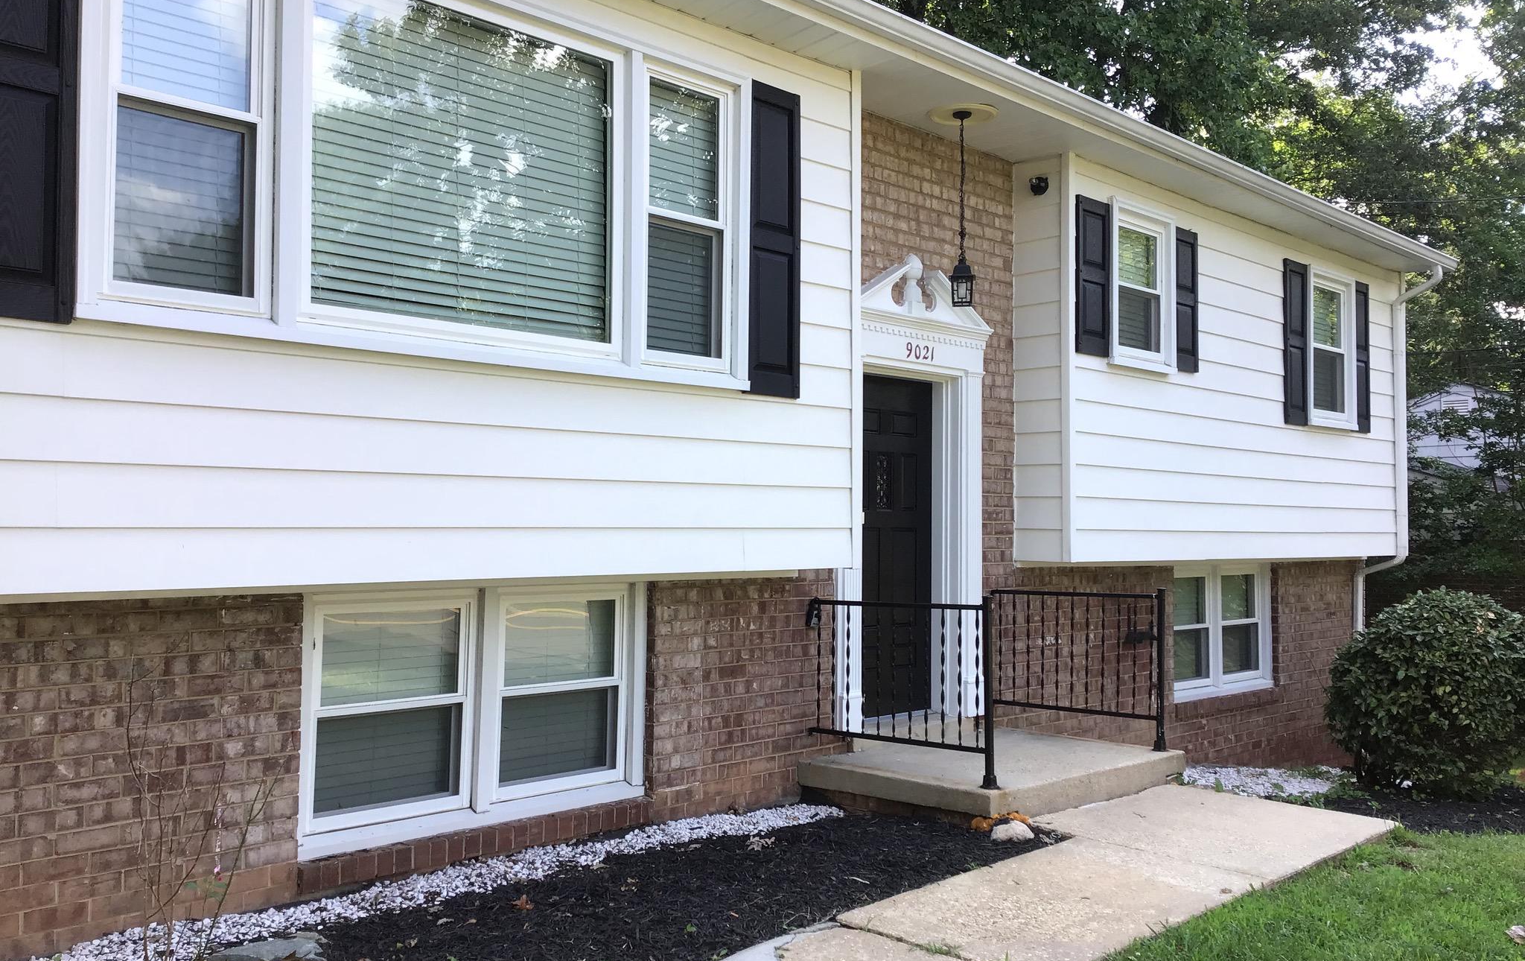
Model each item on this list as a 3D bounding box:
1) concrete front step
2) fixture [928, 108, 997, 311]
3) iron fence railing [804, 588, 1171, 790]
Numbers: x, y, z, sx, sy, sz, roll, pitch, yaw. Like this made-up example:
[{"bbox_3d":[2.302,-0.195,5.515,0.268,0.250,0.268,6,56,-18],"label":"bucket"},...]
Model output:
[{"bbox_3d":[1.281,1.568,7.447,1.212,0.125,1.775,-1,-3,44],"label":"concrete front step"},{"bbox_3d":[1.130,-1.524,7.715,0.375,1.095,0.375,-1,-3,44],"label":"fixture"},{"bbox_3d":[1.289,1.051,7.524,1.163,0.912,1.769,-1,-3,44],"label":"iron fence railing"}]

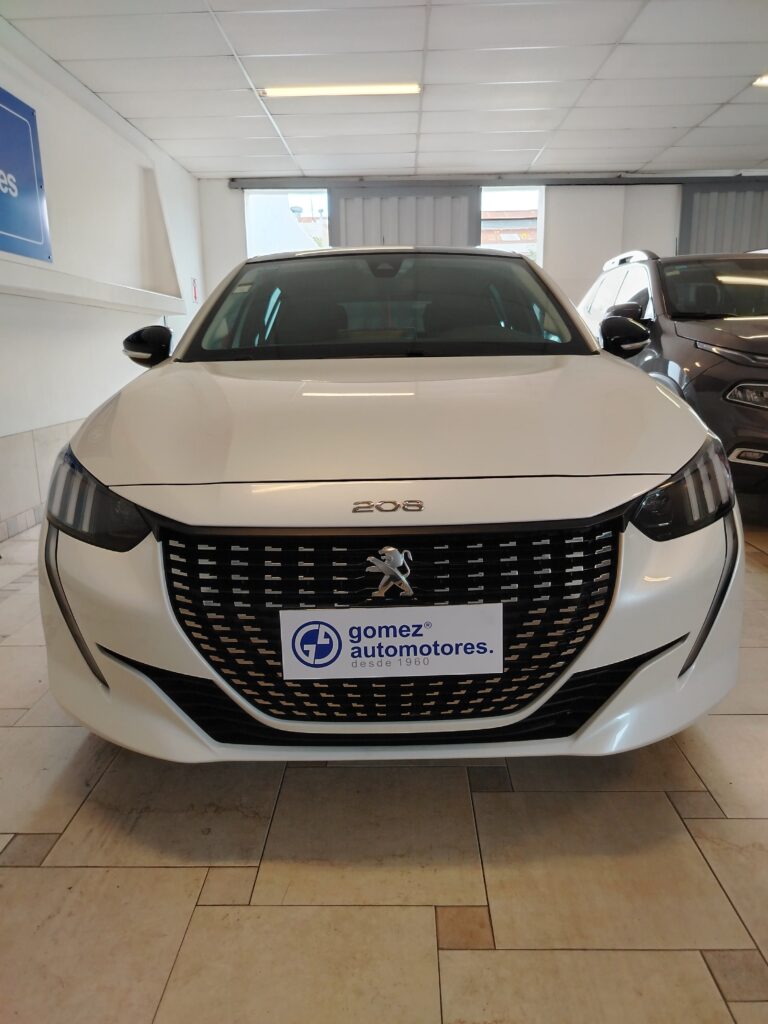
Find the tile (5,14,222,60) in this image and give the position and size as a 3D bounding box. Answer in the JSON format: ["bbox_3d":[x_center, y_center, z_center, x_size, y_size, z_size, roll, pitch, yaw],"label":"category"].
[{"bbox_3d":[-1.546,-2.877,4.296,1.161,0.020,0.598,0,13,2],"label":"tile"}]

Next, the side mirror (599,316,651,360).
[{"bbox_3d":[0.902,-0.652,2.648,0.195,0.160,0.160,-1,13,0],"label":"side mirror"}]

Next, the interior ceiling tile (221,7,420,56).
[{"bbox_3d":[-0.353,-2.886,4.260,1.204,0.020,0.598,0,13,2],"label":"interior ceiling tile"}]

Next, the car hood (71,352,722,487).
[{"bbox_3d":[0.020,-0.265,1.848,1.470,0.280,1.080,-1,13,0],"label":"car hood"}]

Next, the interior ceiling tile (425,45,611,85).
[{"bbox_3d":[0.876,-3.018,4.797,1.214,0.030,0.607,-1,13,2],"label":"interior ceiling tile"}]

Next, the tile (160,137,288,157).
[{"bbox_3d":[-1.485,-3.407,6.641,1.177,0.030,0.607,-1,13,2],"label":"tile"}]

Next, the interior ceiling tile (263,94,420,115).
[{"bbox_3d":[-0.319,-3.156,5.434,1.204,0.020,0.598,0,13,2],"label":"interior ceiling tile"}]

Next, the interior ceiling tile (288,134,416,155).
[{"bbox_3d":[-0.290,-3.418,6.606,1.214,0.030,0.607,-1,13,2],"label":"interior ceiling tile"}]

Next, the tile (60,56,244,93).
[{"bbox_3d":[-1.528,-3.012,4.884,1.161,0.020,0.598,0,13,2],"label":"tile"}]

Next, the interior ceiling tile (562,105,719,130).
[{"bbox_3d":[2.125,-3.309,5.946,1.204,0.020,0.598,0,13,2],"label":"interior ceiling tile"}]

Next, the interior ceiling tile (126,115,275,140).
[{"bbox_3d":[-1.501,-3.270,6.050,1.177,0.030,0.607,-1,13,2],"label":"interior ceiling tile"}]

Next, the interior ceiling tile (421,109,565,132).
[{"bbox_3d":[0.911,-3.300,5.984,1.204,0.020,0.598,0,13,2],"label":"interior ceiling tile"}]

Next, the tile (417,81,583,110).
[{"bbox_3d":[0.892,-3.155,5.388,1.214,0.030,0.607,-1,13,2],"label":"tile"}]

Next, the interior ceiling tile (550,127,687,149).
[{"bbox_3d":[2.142,-3.444,6.534,1.204,0.020,0.598,0,13,2],"label":"interior ceiling tile"}]

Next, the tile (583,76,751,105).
[{"bbox_3d":[2.107,-3.174,5.359,1.204,0.020,0.598,0,13,2],"label":"tile"}]

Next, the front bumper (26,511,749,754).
[{"bbox_3d":[0.025,0.215,1.527,1.720,0.530,0.500,-1,13,0],"label":"front bumper"}]

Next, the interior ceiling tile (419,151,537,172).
[{"bbox_3d":[0.945,-3.569,7.158,1.204,0.020,0.598,0,13,2],"label":"interior ceiling tile"}]

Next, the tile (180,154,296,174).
[{"bbox_3d":[-1.469,-3.544,7.232,1.177,0.030,0.607,-1,13,2],"label":"tile"}]

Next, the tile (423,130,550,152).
[{"bbox_3d":[0.924,-3.429,6.571,1.214,0.030,0.607,-1,13,2],"label":"tile"}]

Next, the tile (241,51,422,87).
[{"bbox_3d":[-0.336,-3.021,4.847,1.204,0.020,0.598,0,13,2],"label":"tile"}]

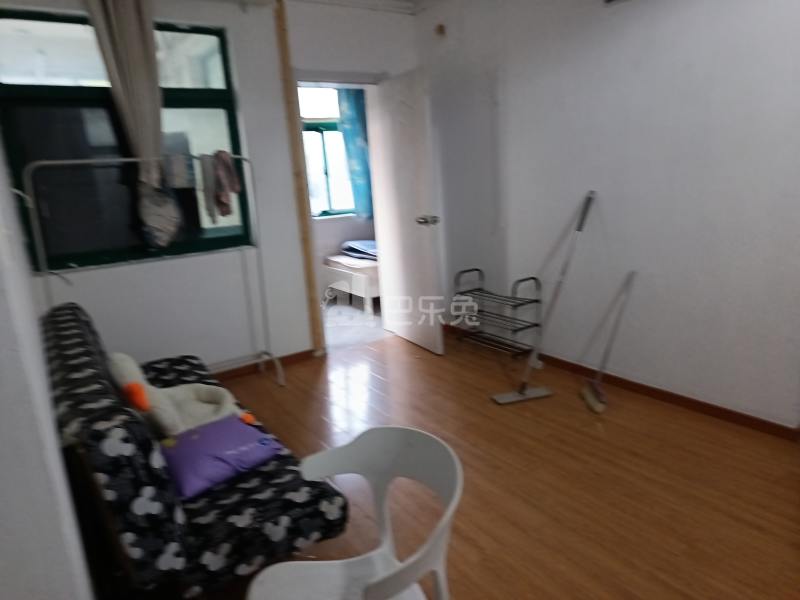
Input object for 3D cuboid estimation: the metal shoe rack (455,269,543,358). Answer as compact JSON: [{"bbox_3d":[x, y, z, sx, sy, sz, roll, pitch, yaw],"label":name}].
[{"bbox_3d":[0.666,0.113,3.861,0.230,0.573,0.615,-11,14,-30],"label":"metal shoe rack"}]

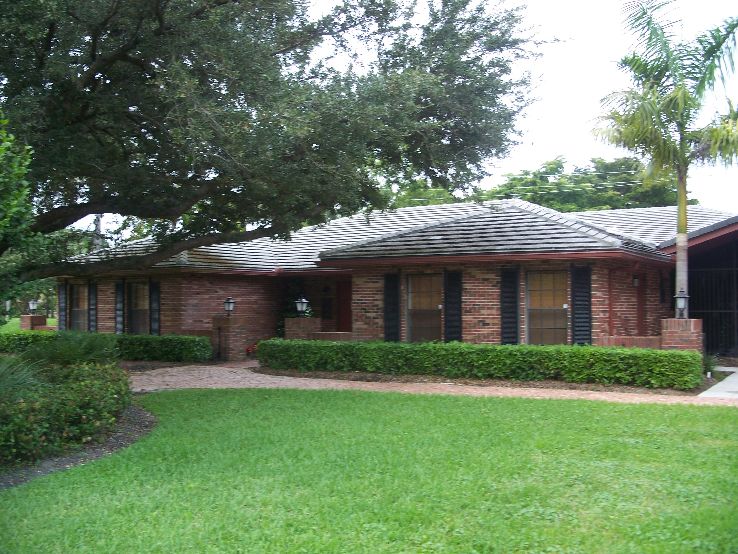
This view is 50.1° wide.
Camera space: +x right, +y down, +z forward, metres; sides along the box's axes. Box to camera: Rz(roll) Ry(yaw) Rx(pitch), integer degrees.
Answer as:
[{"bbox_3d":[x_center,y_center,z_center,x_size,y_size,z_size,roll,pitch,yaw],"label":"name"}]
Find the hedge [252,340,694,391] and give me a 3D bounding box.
[{"bbox_3d":[1.722,1.712,16.304,9.456,0.630,1.000,-1,-2,31],"label":"hedge"}]

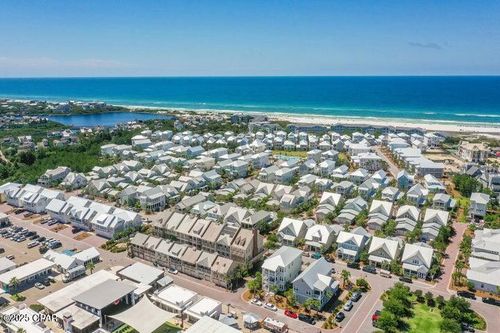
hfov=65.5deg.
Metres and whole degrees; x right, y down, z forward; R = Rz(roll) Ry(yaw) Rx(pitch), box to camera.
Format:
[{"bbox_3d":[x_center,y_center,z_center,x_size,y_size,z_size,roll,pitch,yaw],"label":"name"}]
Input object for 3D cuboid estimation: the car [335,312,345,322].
[{"bbox_3d":[31.460,52.100,134.730,1.880,1.600,4.500,9,16,35],"label":"car"}]

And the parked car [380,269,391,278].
[{"bbox_3d":[57.140,45.230,163.080,4.600,1.800,1.900,7,15,29],"label":"parked car"}]

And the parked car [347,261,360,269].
[{"bbox_3d":[46.832,45.023,175.080,5.200,1.720,1.920,8,15,30],"label":"parked car"}]

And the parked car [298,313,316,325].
[{"bbox_3d":[20.222,53.955,137.289,5.500,1.850,1.980,8,15,30],"label":"parked car"}]

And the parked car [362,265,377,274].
[{"bbox_3d":[51.420,44.410,166.560,5.500,1.850,2.000,7,15,29],"label":"parked car"}]

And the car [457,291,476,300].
[{"bbox_3d":[84.589,50.310,151.797,5.600,1.850,1.970,8,16,31],"label":"car"}]

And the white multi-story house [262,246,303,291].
[{"bbox_3d":[13.635,42.382,164.456,9.290,11.960,21.740,8,16,32],"label":"white multi-story house"}]

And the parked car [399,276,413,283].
[{"bbox_3d":[63.620,46.390,158.470,4.900,1.600,1.930,7,15,29],"label":"parked car"}]

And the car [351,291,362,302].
[{"bbox_3d":[41.485,50.692,151.145,1.900,1.700,4.900,9,16,34],"label":"car"}]

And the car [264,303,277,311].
[{"bbox_3d":[7.440,50.910,140.530,4.750,1.450,1.840,7,15,29],"label":"car"}]

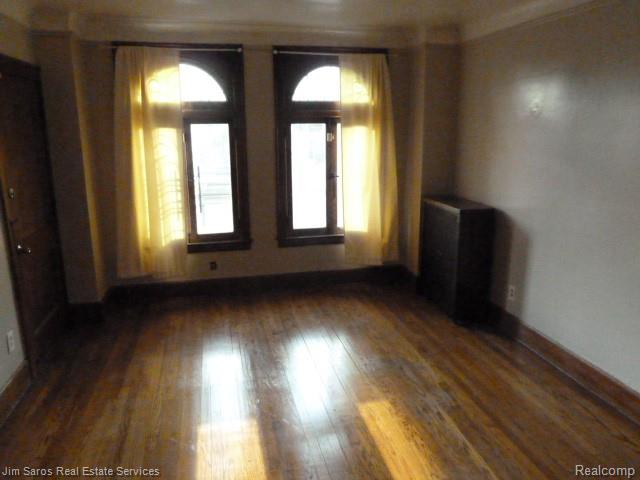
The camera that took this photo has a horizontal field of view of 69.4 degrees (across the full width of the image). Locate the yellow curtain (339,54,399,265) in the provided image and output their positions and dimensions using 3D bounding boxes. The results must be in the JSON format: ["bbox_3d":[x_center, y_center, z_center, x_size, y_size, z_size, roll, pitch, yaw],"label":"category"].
[{"bbox_3d":[0.504,-0.762,4.678,0.661,2.100,0.120,-3,14,-12],"label":"yellow curtain"}]

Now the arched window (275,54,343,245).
[{"bbox_3d":[0.112,-0.892,4.679,1.122,1.901,0.110,-3,14,-12],"label":"arched window"}]

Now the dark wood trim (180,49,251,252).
[{"bbox_3d":[-1.257,-0.809,4.386,1.110,1.903,0.110,-3,14,-12],"label":"dark wood trim"}]

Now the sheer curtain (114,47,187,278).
[{"bbox_3d":[-1.560,-0.643,4.235,0.678,2.086,0.120,-3,14,-12],"label":"sheer curtain"}]

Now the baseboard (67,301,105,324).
[{"bbox_3d":[-2.061,0.634,4.094,0.306,0.168,0.030,-3,14,-12],"label":"baseboard"}]

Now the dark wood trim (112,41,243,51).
[{"bbox_3d":[-1.252,-1.725,4.125,1.106,0.051,0.060,-3,14,-12],"label":"dark wood trim"}]

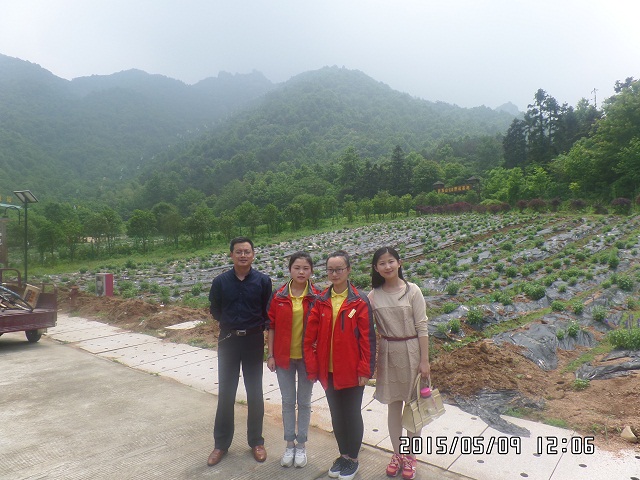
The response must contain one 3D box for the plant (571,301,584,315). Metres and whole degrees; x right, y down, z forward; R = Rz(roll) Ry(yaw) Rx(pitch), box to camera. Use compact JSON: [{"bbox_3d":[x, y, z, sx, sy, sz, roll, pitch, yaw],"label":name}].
[{"bbox_3d":[4.845,1.270,8.000,0.263,0.256,0.263,0,-1,0],"label":"plant"}]

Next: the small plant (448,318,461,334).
[{"bbox_3d":[2.183,1.404,6.900,0.195,0.252,0.195,0,-1,0],"label":"small plant"}]

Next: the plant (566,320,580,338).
[{"bbox_3d":[3.339,1.179,5.600,0.181,0.232,0.181,-1,0,0],"label":"plant"}]

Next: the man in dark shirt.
[{"bbox_3d":[-0.613,0.845,3.270,0.500,1.720,0.330,-1,0,-7],"label":"man in dark shirt"}]

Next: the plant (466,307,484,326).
[{"bbox_3d":[2.670,1.313,7.300,0.309,0.333,0.309,0,-1,0],"label":"plant"}]

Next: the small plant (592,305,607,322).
[{"bbox_3d":[4.075,1.072,6.200,0.200,0.257,0.200,-1,0,0],"label":"small plant"}]

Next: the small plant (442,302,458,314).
[{"bbox_3d":[2.517,1.321,8.200,0.309,0.225,0.309,0,-1,0],"label":"small plant"}]

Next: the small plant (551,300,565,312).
[{"bbox_3d":[4.524,1.267,8.100,0.267,0.222,0.267,0,-1,0],"label":"small plant"}]

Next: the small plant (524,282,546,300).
[{"bbox_3d":[4.004,0.957,7.900,0.401,0.328,0.401,-1,0,0],"label":"small plant"}]

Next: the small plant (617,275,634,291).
[{"bbox_3d":[5.532,0.770,7.700,0.319,0.284,0.319,-1,0,0],"label":"small plant"}]

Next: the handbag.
[{"bbox_3d":[0.728,1.107,3.030,0.320,0.370,0.140,-14,12,-34],"label":"handbag"}]

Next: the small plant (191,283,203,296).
[{"bbox_3d":[-3.050,1.222,10.500,0.296,0.335,0.296,0,-1,0],"label":"small plant"}]

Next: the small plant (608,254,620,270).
[{"bbox_3d":[6.303,0.482,9.100,0.252,0.336,0.252,-1,0,0],"label":"small plant"}]

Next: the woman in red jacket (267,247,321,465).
[{"bbox_3d":[-0.185,0.897,3.220,0.450,1.620,0.300,0,-1,0],"label":"woman in red jacket"}]

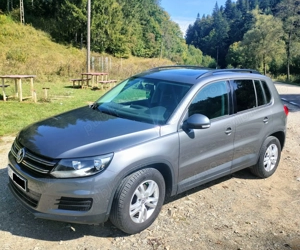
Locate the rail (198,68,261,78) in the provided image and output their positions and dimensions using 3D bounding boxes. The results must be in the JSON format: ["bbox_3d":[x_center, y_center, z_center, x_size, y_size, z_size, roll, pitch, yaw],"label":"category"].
[{"bbox_3d":[1.131,-0.707,4.277,1.600,0.130,0.080,-7,14,-42],"label":"rail"}]

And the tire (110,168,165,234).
[{"bbox_3d":[-0.120,0.753,3.145,0.225,0.680,0.680,11,14,42],"label":"tire"}]

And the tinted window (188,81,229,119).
[{"bbox_3d":[0.705,-0.310,3.743,0.870,0.420,0.060,-7,1,-42],"label":"tinted window"}]

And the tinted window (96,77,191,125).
[{"bbox_3d":[-0.082,-0.392,4.034,1.340,0.120,0.800,12,48,46],"label":"tinted window"}]

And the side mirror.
[{"bbox_3d":[0.508,-0.032,3.372,0.200,0.175,0.240,-7,14,-42],"label":"side mirror"}]

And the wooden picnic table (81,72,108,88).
[{"bbox_3d":[-3.008,-2.392,17.000,0.800,0.780,1.650,8,12,30],"label":"wooden picnic table"}]

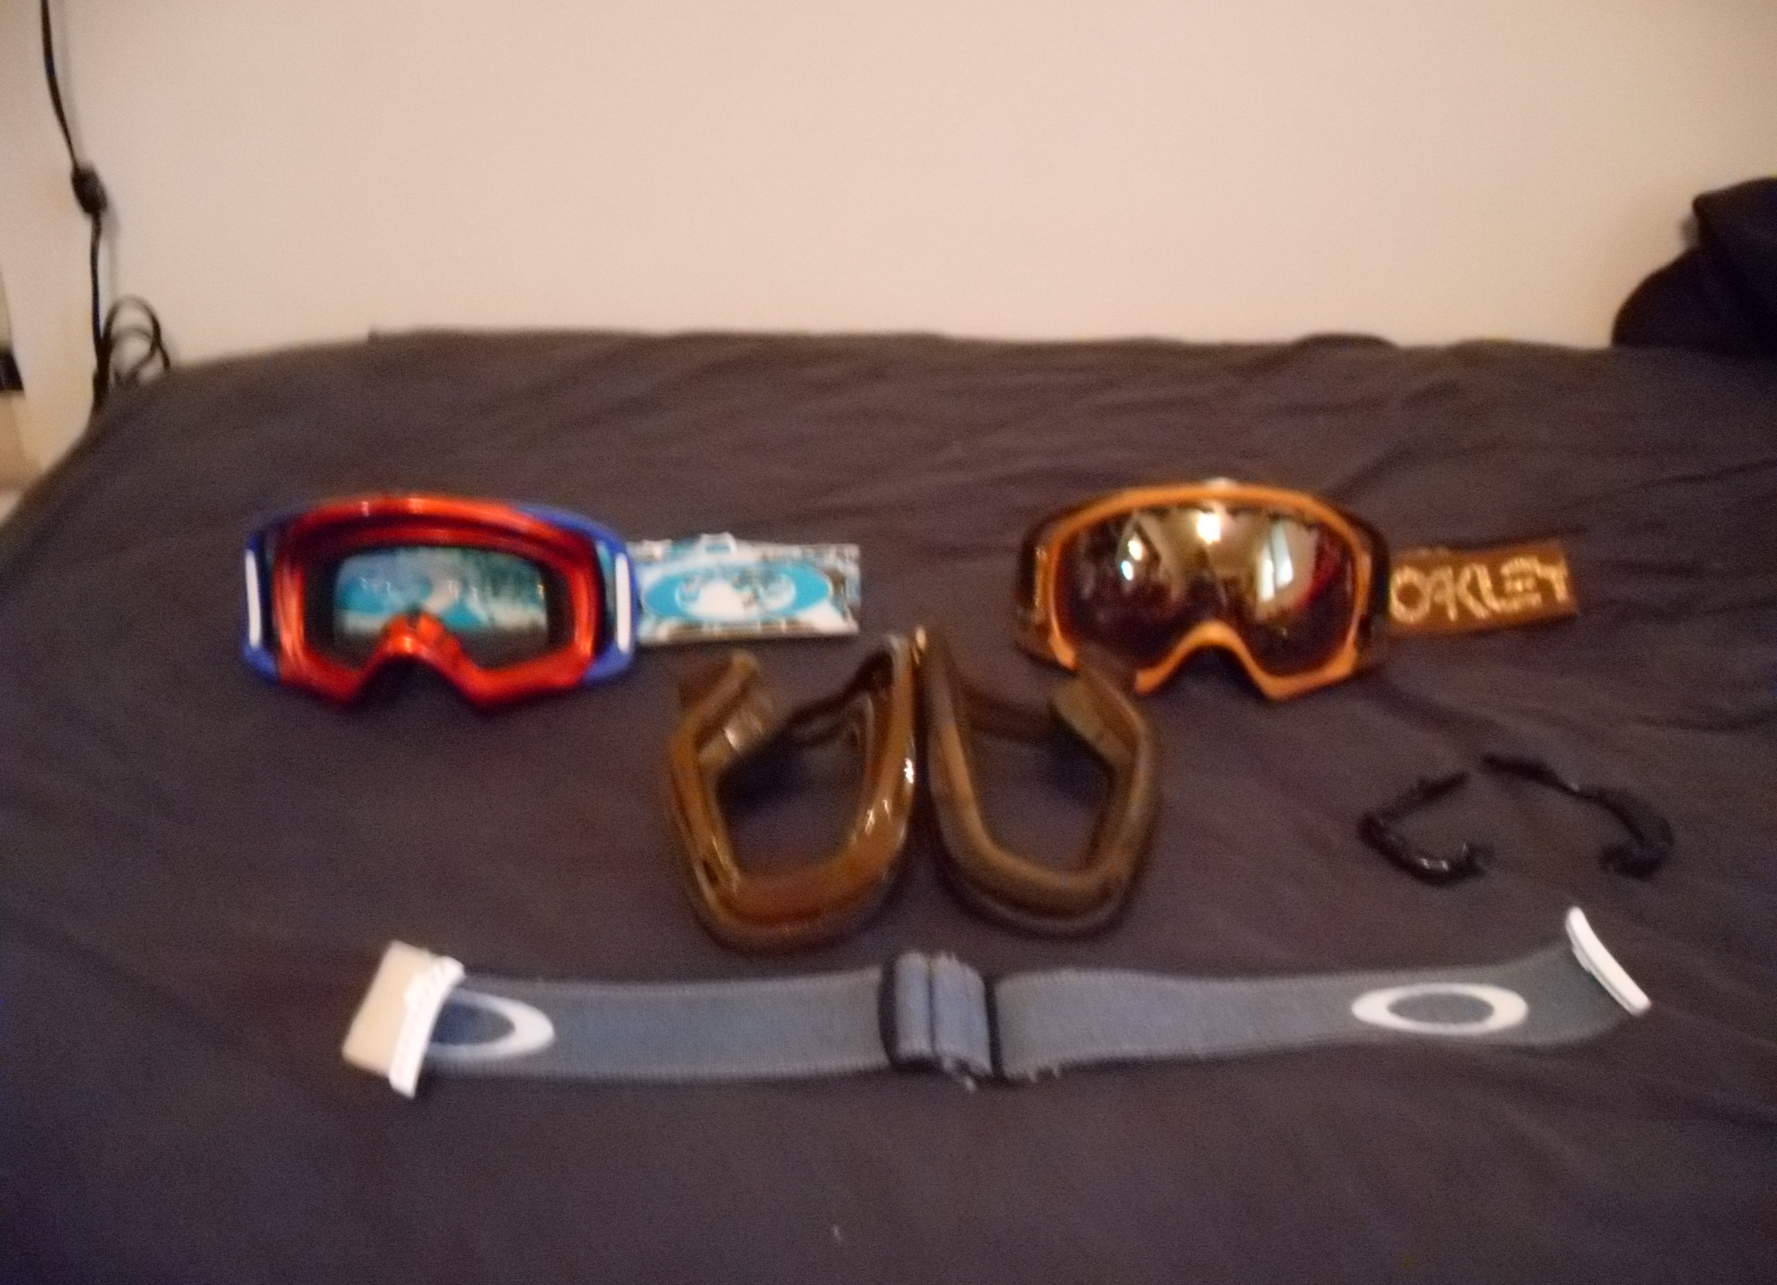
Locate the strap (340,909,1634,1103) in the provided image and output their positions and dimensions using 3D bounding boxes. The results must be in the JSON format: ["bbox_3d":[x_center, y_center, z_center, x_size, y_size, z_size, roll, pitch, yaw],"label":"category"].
[{"bbox_3d":[0.040,0.132,0.662,0.463,0.025,0.050,-2,33,-3],"label":"strap"}]

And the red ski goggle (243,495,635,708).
[{"bbox_3d":[-0.210,-0.024,0.828,0.177,0.096,0.080,0,13,0],"label":"red ski goggle"}]

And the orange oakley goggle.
[{"bbox_3d":[0.146,-0.028,0.834,0.173,0.097,0.080,2,13,3],"label":"orange oakley goggle"}]

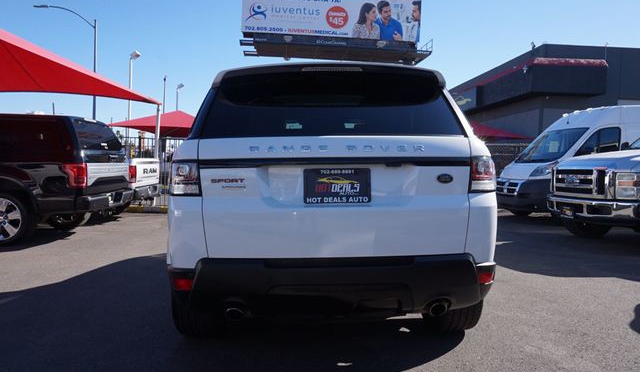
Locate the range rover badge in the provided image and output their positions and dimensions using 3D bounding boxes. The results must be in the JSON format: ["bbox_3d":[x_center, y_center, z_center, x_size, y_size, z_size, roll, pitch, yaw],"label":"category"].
[{"bbox_3d":[0.599,-0.034,2.040,0.080,0.045,0.010,-1,3,-7],"label":"range rover badge"}]

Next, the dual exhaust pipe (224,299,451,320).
[{"bbox_3d":[0.088,0.614,2.120,1.100,0.100,0.170,-1,3,-3],"label":"dual exhaust pipe"}]

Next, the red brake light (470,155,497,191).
[{"bbox_3d":[0.841,-0.063,2.200,0.165,0.185,0.180,-1,3,-7],"label":"red brake light"}]

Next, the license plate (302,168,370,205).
[{"bbox_3d":[0.080,0.001,1.980,0.310,0.160,0.015,-1,3,-3],"label":"license plate"}]

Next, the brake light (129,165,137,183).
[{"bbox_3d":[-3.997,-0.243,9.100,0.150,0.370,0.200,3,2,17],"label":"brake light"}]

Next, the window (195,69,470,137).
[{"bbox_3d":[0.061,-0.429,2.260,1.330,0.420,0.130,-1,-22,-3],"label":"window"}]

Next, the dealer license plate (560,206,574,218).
[{"bbox_3d":[3.512,0.366,6.050,0.015,0.155,0.305,2,2,-4],"label":"dealer license plate"}]

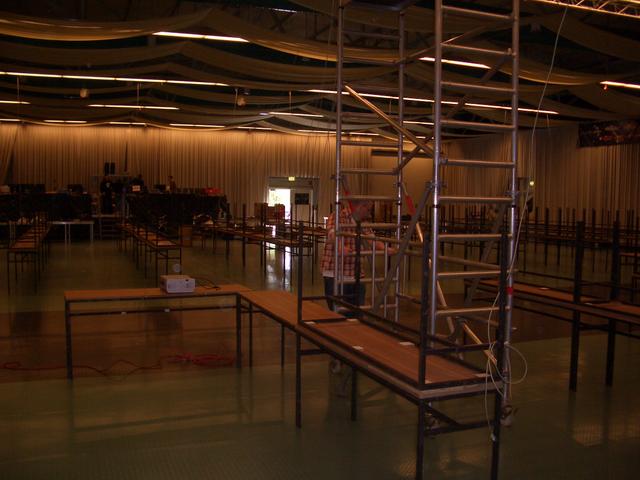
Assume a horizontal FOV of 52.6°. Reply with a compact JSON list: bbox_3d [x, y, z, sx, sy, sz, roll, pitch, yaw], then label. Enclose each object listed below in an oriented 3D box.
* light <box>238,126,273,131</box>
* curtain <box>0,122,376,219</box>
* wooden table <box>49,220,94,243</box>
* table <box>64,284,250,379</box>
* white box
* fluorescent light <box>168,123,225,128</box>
[{"bbox_3d":[-3.283,-5.579,32.491,1.850,0.120,0.150,-1,4,-21],"label":"light"},{"bbox_3d":[-5.990,-3.039,33.247,18.944,5.200,0.300,-1,4,-21],"label":"curtain"},{"bbox_3d":[-9.293,-0.301,24.330,1.600,0.770,0.750,-1,4,-21],"label":"wooden table"},{"bbox_3d":[-1.607,0.902,6.461,1.778,0.780,0.499,-1,4,-21],"label":"table"},{"bbox_3d":[-1.443,0.443,6.593,0.290,0.130,0.350,-1,4,-21],"label":"white box"},{"bbox_3d":[-6.022,-5.542,31.583,2.750,0.120,0.150,-1,4,-21],"label":"fluorescent light"}]

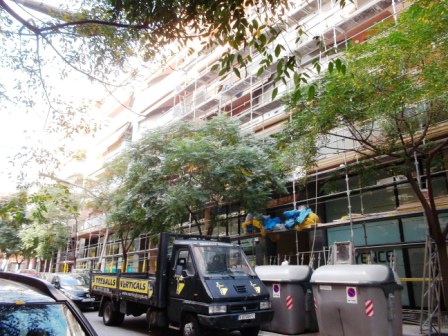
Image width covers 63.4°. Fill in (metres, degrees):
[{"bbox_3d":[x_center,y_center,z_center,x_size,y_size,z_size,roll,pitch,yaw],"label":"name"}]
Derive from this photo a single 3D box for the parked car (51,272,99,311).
[{"bbox_3d":[-6.652,5.512,16.324,1.760,1.470,4.200,14,-21,-35],"label":"parked car"}]

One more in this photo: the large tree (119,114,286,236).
[{"bbox_3d":[-0.736,1.474,12.770,5.800,7.000,5.600,1,-18,0],"label":"large tree"}]

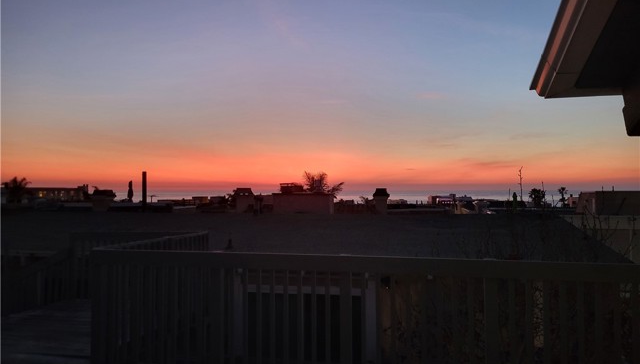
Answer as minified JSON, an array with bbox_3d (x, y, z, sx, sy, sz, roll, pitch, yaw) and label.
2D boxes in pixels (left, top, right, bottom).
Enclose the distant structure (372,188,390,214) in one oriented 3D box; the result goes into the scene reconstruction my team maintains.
[{"bbox_3d":[3.370,1.090,26.300,0.950,1.420,0.900,0,-1,10],"label":"distant structure"}]

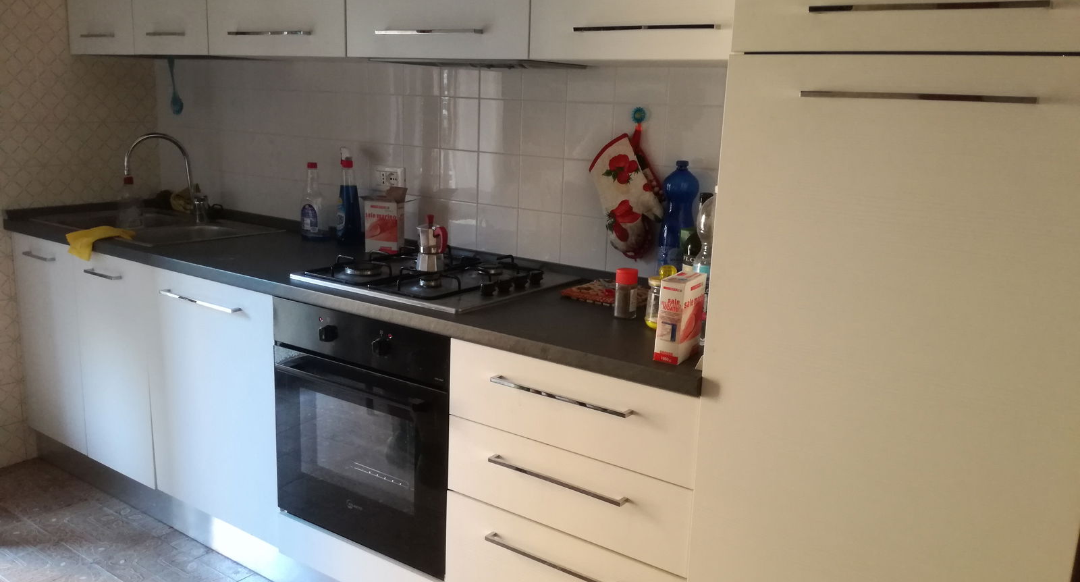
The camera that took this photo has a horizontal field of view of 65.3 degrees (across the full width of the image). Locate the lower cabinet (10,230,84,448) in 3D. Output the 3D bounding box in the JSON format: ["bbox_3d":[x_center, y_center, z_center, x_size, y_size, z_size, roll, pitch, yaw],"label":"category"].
[{"bbox_3d":[-1.546,0.132,3.150,0.400,0.735,0.560,11,15,33],"label":"lower cabinet"}]

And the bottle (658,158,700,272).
[{"bbox_3d":[0.329,-0.141,2.035,0.088,0.340,0.088,11,15,33],"label":"bottle"}]

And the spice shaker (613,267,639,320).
[{"bbox_3d":[0.193,0.006,1.880,0.047,0.106,0.047,2,12,0],"label":"spice shaker"}]

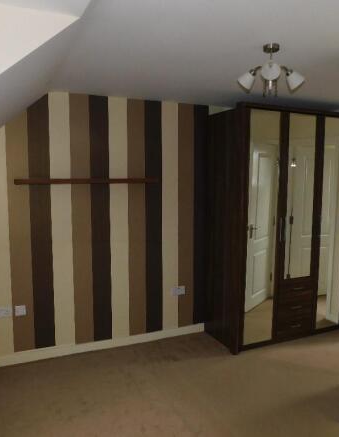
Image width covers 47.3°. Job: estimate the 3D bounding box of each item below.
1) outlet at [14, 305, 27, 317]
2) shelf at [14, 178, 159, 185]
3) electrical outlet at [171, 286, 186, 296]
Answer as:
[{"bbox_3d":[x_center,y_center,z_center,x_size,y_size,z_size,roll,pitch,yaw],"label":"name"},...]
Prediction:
[{"bbox_3d":[-1.272,0.791,3.315,0.086,0.088,0.013,-2,6,-23],"label":"outlet"},{"bbox_3d":[-0.688,-0.320,3.355,1.199,0.041,0.219,-2,6,-23],"label":"shelf"},{"bbox_3d":[0.093,0.736,3.903,0.145,0.086,0.013,-2,6,-23],"label":"electrical outlet"}]

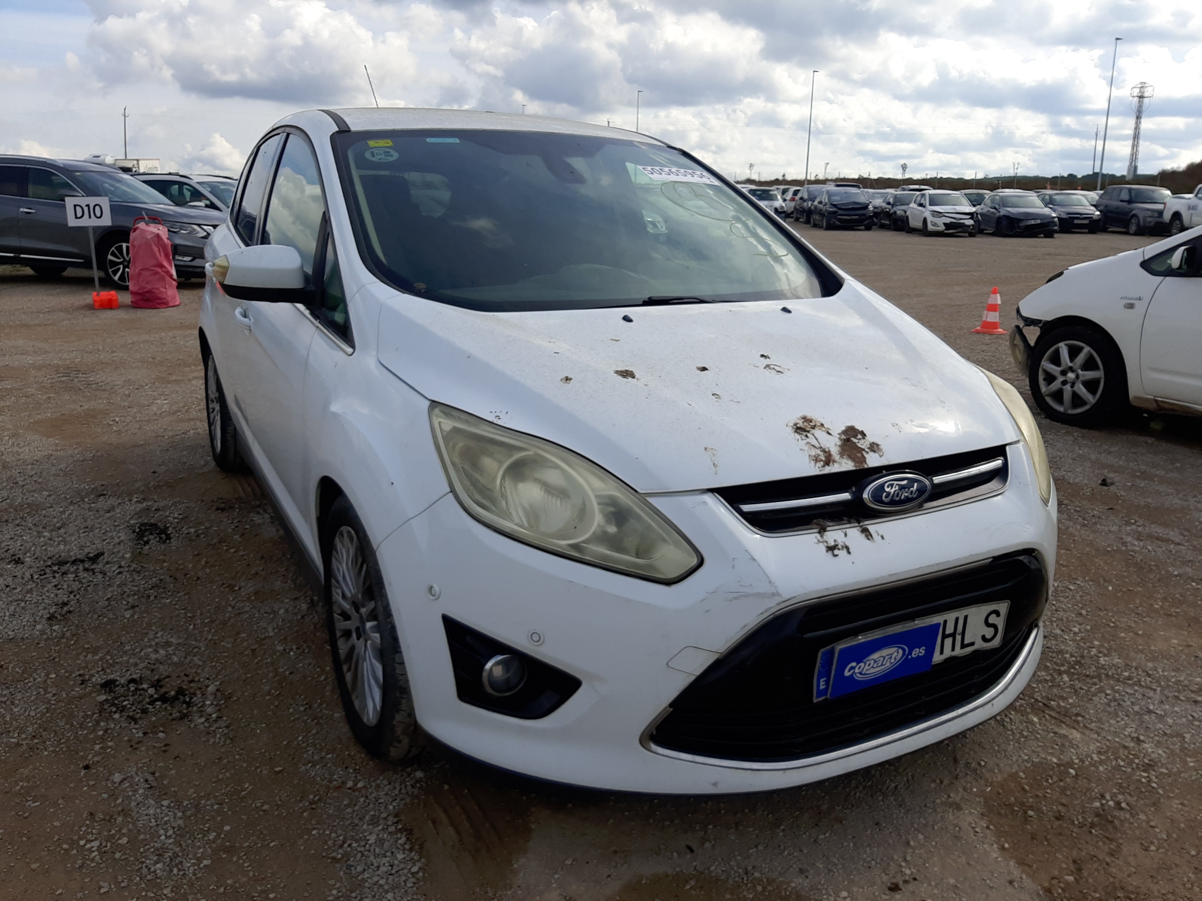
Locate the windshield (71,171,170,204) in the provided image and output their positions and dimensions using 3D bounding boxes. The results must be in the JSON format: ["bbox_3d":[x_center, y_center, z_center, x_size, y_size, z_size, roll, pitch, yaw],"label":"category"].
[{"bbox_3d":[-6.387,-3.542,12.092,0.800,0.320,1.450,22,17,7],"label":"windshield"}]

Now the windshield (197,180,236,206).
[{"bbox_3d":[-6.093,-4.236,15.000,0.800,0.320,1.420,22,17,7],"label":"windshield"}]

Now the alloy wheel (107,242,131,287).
[{"bbox_3d":[-5.866,-2.316,11.216,0.515,0.515,0.180,4,16,9],"label":"alloy wheel"}]

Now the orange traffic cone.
[{"bbox_3d":[4.094,-1.474,9.450,0.275,0.465,0.275,-14,22,-42],"label":"orange traffic cone"}]

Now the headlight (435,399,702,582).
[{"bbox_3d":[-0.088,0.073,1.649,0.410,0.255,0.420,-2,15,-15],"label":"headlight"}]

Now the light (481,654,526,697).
[{"bbox_3d":[-0.199,0.427,1.756,0.085,0.085,0.070,-4,16,-23],"label":"light"}]

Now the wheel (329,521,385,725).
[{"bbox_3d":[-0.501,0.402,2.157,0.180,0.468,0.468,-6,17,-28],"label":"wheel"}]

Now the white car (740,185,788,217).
[{"bbox_3d":[6.748,-10.200,37.500,1.770,1.470,4.250,4,16,6],"label":"white car"}]

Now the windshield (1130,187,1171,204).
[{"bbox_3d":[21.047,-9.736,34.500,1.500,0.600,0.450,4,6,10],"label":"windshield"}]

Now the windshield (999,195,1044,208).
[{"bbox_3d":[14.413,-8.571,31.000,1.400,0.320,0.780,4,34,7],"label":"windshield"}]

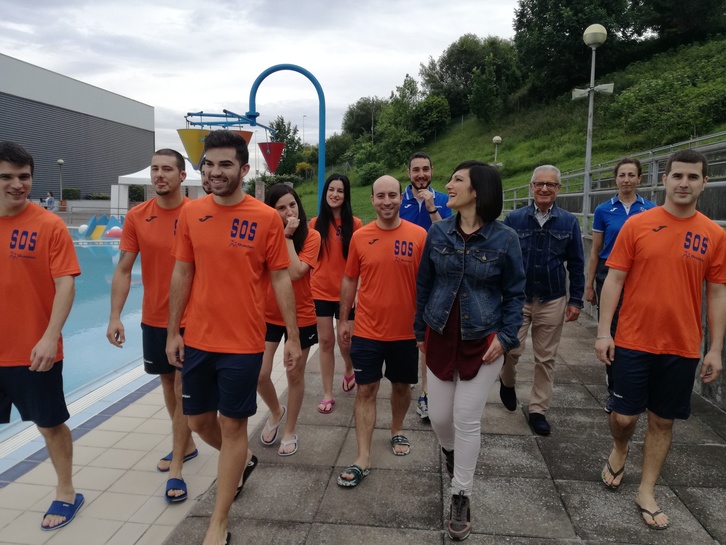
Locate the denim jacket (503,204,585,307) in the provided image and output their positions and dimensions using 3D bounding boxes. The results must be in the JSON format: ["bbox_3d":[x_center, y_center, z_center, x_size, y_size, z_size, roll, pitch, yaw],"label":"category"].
[{"bbox_3d":[1.227,-0.116,3.850,0.560,0.710,0.340,2,7,13],"label":"denim jacket"}]

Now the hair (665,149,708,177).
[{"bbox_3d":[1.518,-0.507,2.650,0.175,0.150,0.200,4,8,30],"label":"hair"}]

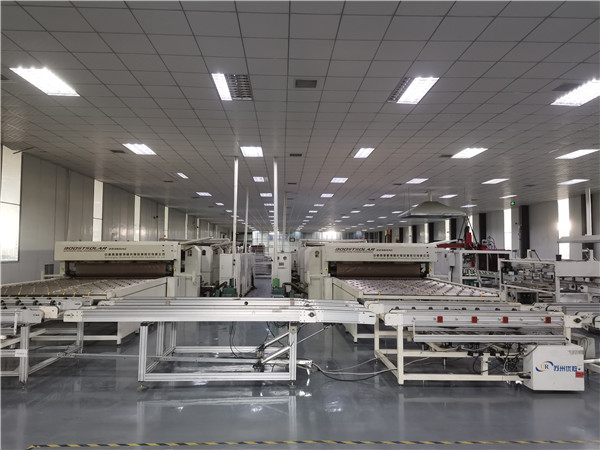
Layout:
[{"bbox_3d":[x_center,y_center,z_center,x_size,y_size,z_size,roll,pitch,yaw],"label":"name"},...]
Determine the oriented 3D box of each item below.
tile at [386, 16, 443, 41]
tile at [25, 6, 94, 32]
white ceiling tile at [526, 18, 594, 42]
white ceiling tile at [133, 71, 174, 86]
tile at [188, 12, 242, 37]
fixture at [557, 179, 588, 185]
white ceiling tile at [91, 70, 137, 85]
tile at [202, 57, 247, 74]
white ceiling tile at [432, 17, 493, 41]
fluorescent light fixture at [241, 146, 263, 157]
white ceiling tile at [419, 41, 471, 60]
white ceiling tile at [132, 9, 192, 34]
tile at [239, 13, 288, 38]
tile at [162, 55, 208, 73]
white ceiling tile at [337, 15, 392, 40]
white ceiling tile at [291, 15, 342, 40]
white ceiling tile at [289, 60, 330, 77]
[{"bbox_3d":[1.373,-2.401,5.500,0.600,0.020,0.600,0,-3,-2],"label":"tile"},{"bbox_3d":[-2.824,-2.425,5.327,0.600,0.020,0.600,0,-3,-2],"label":"tile"},{"bbox_3d":[3.167,-2.392,5.565,0.600,0.020,0.600,0,-3,-2],"label":"white ceiling tile"},{"bbox_3d":[-2.298,-2.316,7.124,0.600,0.020,0.600,0,-3,-2],"label":"white ceiling tile"},{"bbox_3d":[-1.025,-2.415,5.401,0.600,0.020,0.600,0,-3,-2],"label":"tile"},{"bbox_3d":[10.488,-1.646,17.411,0.600,0.040,1.200,0,-3,-2],"label":"fixture"},{"bbox_3d":[-2.897,-2.325,7.134,0.600,0.020,0.600,0,-3,-2],"label":"white ceiling tile"},{"bbox_3d":[-1.074,-2.344,6.583,0.600,0.020,0.600,0,-3,-2],"label":"tile"},{"bbox_3d":[1.968,-2.400,5.520,0.600,0.020,0.600,0,-3,-2],"label":"white ceiling tile"},{"bbox_3d":[-1.293,-2.026,12.290,0.600,0.060,1.200,0,-3,-2],"label":"fluorescent light fixture"},{"bbox_3d":[1.945,-2.364,6.118,0.600,0.020,0.600,0,-3,-2],"label":"white ceiling tile"},{"bbox_3d":[-1.629,-2.425,5.384,0.600,0.020,0.600,0,-3,-2],"label":"white ceiling tile"},{"bbox_3d":[-0.430,-2.416,5.429,0.600,0.020,0.600,0,-3,-2],"label":"tile"},{"bbox_3d":[-1.674,-2.348,6.558,0.600,0.020,0.600,0,-3,-2],"label":"tile"},{"bbox_3d":[0.773,-2.405,5.475,0.600,0.020,0.600,0,-3,-2],"label":"white ceiling tile"},{"bbox_3d":[0.174,-2.408,5.450,0.600,0.020,0.600,0,-3,-2],"label":"white ceiling tile"},{"bbox_3d":[0.123,-2.340,6.649,0.600,0.020,0.600,0,-3,-2],"label":"white ceiling tile"}]

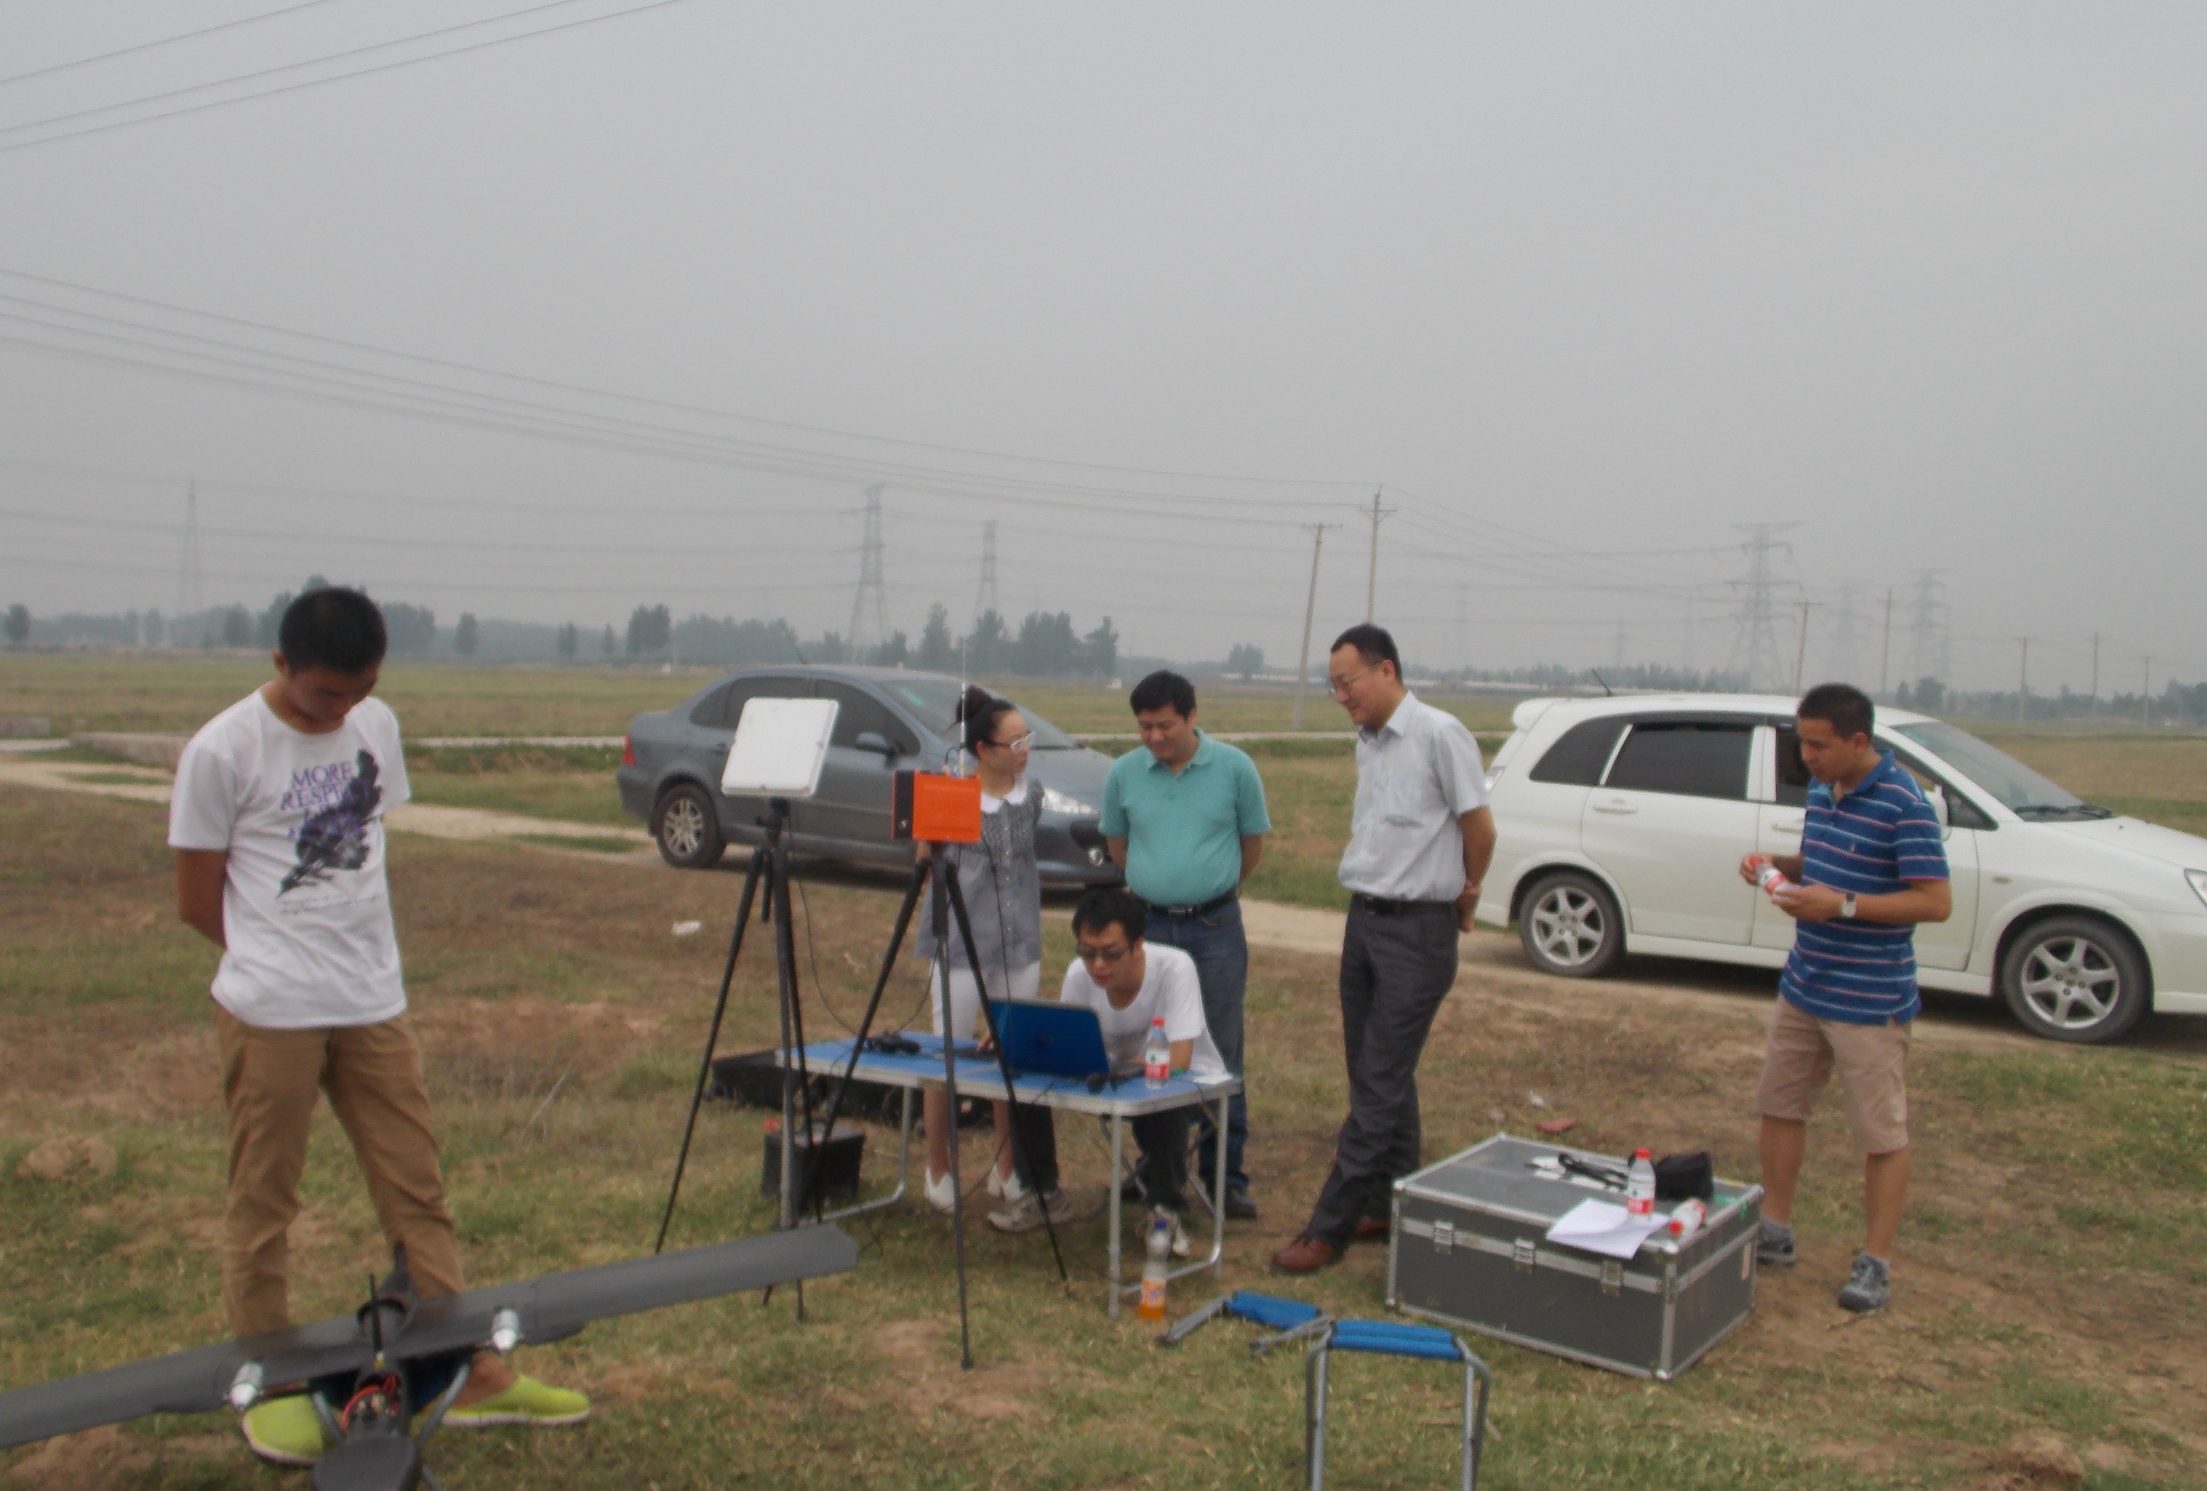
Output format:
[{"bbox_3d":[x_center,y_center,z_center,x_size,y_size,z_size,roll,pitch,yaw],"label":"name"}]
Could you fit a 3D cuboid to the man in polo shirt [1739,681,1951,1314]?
[{"bbox_3d":[2.021,0.641,5.220,0.470,1.630,0.480,1,2,-23],"label":"man in polo shirt"}]

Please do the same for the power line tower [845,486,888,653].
[{"bbox_3d":[-58.307,-40.971,467.000,10.500,45.000,11.000,2,2,18],"label":"power line tower"}]

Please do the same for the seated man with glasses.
[{"bbox_3d":[0.012,0.879,5.420,0.580,1.010,0.720,3,2,25],"label":"seated man with glasses"}]

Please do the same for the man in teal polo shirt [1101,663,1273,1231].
[{"bbox_3d":[0.246,0.573,5.740,0.520,1.620,0.350,2,2,19],"label":"man in teal polo shirt"}]

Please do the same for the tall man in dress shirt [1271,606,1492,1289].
[{"bbox_3d":[0.786,0.535,5.330,0.470,1.760,0.480,0,3,-35],"label":"tall man in dress shirt"}]

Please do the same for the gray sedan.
[{"bbox_3d":[-1.440,0.195,13.850,4.480,1.520,1.760,3,3,34],"label":"gray sedan"}]

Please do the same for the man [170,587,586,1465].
[{"bbox_3d":[-1.522,0.537,3.930,0.700,1.730,0.460,1,2,-25],"label":"man"}]

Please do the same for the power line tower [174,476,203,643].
[{"bbox_3d":[-242.189,-47.924,505.000,8.000,45.000,9.000,2,2,18],"label":"power line tower"}]

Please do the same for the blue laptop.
[{"bbox_3d":[-0.115,0.761,5.012,0.300,0.190,0.280,2,2,17],"label":"blue laptop"}]

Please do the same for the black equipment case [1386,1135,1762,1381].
[{"bbox_3d":[1.222,1.286,4.920,0.725,0.310,0.635,3,3,37],"label":"black equipment case"}]

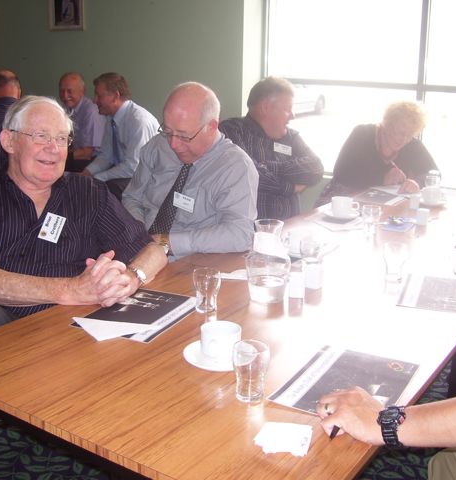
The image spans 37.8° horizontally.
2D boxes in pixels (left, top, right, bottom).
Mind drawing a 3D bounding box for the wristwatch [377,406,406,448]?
[{"bbox_3d":[0.284,0.327,1.155,0.047,0.052,0.060,-1,17,-10],"label":"wristwatch"}]

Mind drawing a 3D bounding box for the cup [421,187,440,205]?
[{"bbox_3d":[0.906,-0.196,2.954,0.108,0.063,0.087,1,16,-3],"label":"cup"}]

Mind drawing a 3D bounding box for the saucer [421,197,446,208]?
[{"bbox_3d":[0.895,-0.167,2.962,0.150,0.022,0.150,2,16,0],"label":"saucer"}]

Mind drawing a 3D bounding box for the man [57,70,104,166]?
[{"bbox_3d":[-1.020,-0.425,4.220,0.520,1.250,0.780,13,19,36],"label":"man"}]

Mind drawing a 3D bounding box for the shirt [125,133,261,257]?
[{"bbox_3d":[-0.129,-0.099,2.360,0.520,0.550,0.400,1,15,-3],"label":"shirt"}]

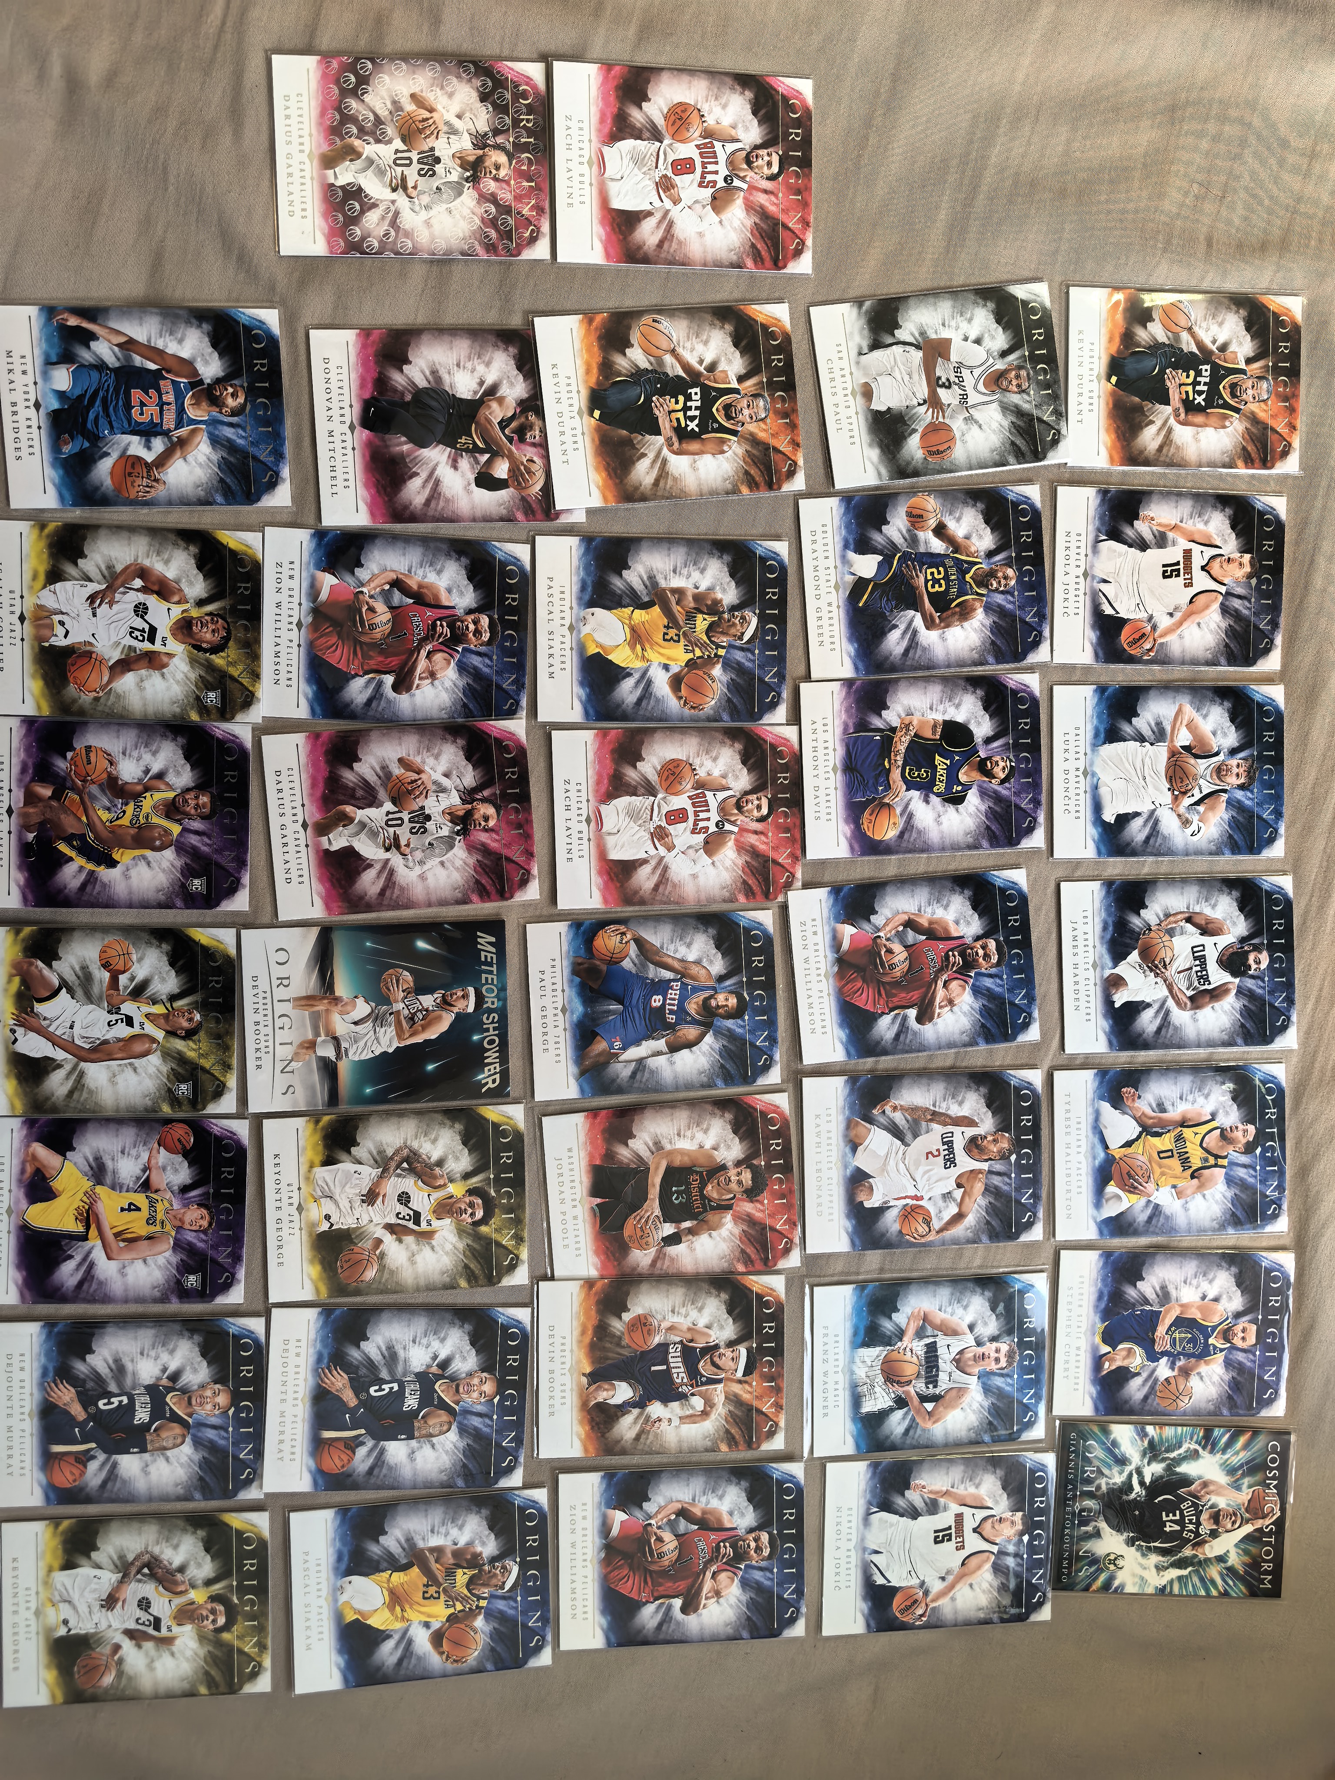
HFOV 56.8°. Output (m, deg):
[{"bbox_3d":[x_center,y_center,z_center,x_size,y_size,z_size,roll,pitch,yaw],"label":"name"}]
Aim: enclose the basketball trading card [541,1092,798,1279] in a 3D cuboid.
[{"bbox_3d":[0.002,0.108,0.442,0.089,0.001,0.064,-4,92,-7],"label":"basketball trading card"}]

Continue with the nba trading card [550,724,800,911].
[{"bbox_3d":[0.004,-0.026,0.441,0.089,0.001,0.064,-2,93,-7],"label":"nba trading card"}]

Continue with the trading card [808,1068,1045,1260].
[{"bbox_3d":[0.094,0.099,0.451,0.089,0.001,0.064,-1,92,-6],"label":"trading card"}]

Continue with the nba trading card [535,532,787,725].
[{"bbox_3d":[-0.002,-0.091,0.434,0.089,0.001,0.064,-1,96,-7],"label":"nba trading card"}]

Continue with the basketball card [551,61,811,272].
[{"bbox_3d":[0.006,-0.246,0.422,0.089,0.001,0.064,-1,97,-8],"label":"basketball card"}]

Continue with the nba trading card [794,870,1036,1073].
[{"bbox_3d":[0.090,0.028,0.449,0.089,0.001,0.064,-5,93,-7],"label":"nba trading card"}]

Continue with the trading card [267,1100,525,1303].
[{"bbox_3d":[-0.094,0.109,0.430,0.089,0.001,0.064,-2,93,-7],"label":"trading card"}]

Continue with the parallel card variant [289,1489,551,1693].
[{"bbox_3d":[-0.086,0.246,0.434,0.089,0.001,0.064,-2,92,-8],"label":"parallel card variant"}]

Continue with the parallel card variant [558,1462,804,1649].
[{"bbox_3d":[0.006,0.240,0.446,0.089,0.001,0.064,0,91,-5],"label":"parallel card variant"}]

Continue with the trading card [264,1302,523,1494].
[{"bbox_3d":[-0.094,0.178,0.432,0.089,0.001,0.064,3,91,-8],"label":"trading card"}]

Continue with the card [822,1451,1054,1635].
[{"bbox_3d":[0.102,0.244,0.461,0.089,0.001,0.064,1,91,-8],"label":"card"}]

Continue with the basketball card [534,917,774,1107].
[{"bbox_3d":[-0.005,0.041,0.444,0.089,0.001,0.064,-3,93,-6],"label":"basketball card"}]

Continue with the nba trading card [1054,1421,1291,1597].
[{"bbox_3d":[0.191,0.235,0.468,0.089,0.001,0.064,4,91,-3],"label":"nba trading card"}]

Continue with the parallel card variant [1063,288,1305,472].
[{"bbox_3d":[0.190,-0.187,0.453,0.089,0.001,0.064,-1,92,-5],"label":"parallel card variant"}]

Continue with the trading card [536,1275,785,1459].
[{"bbox_3d":[-0.002,0.172,0.446,0.089,0.001,0.064,0,91,-5],"label":"trading card"}]

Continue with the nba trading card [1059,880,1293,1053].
[{"bbox_3d":[0.189,0.028,0.455,0.089,0.001,0.064,-1,90,-5],"label":"nba trading card"}]

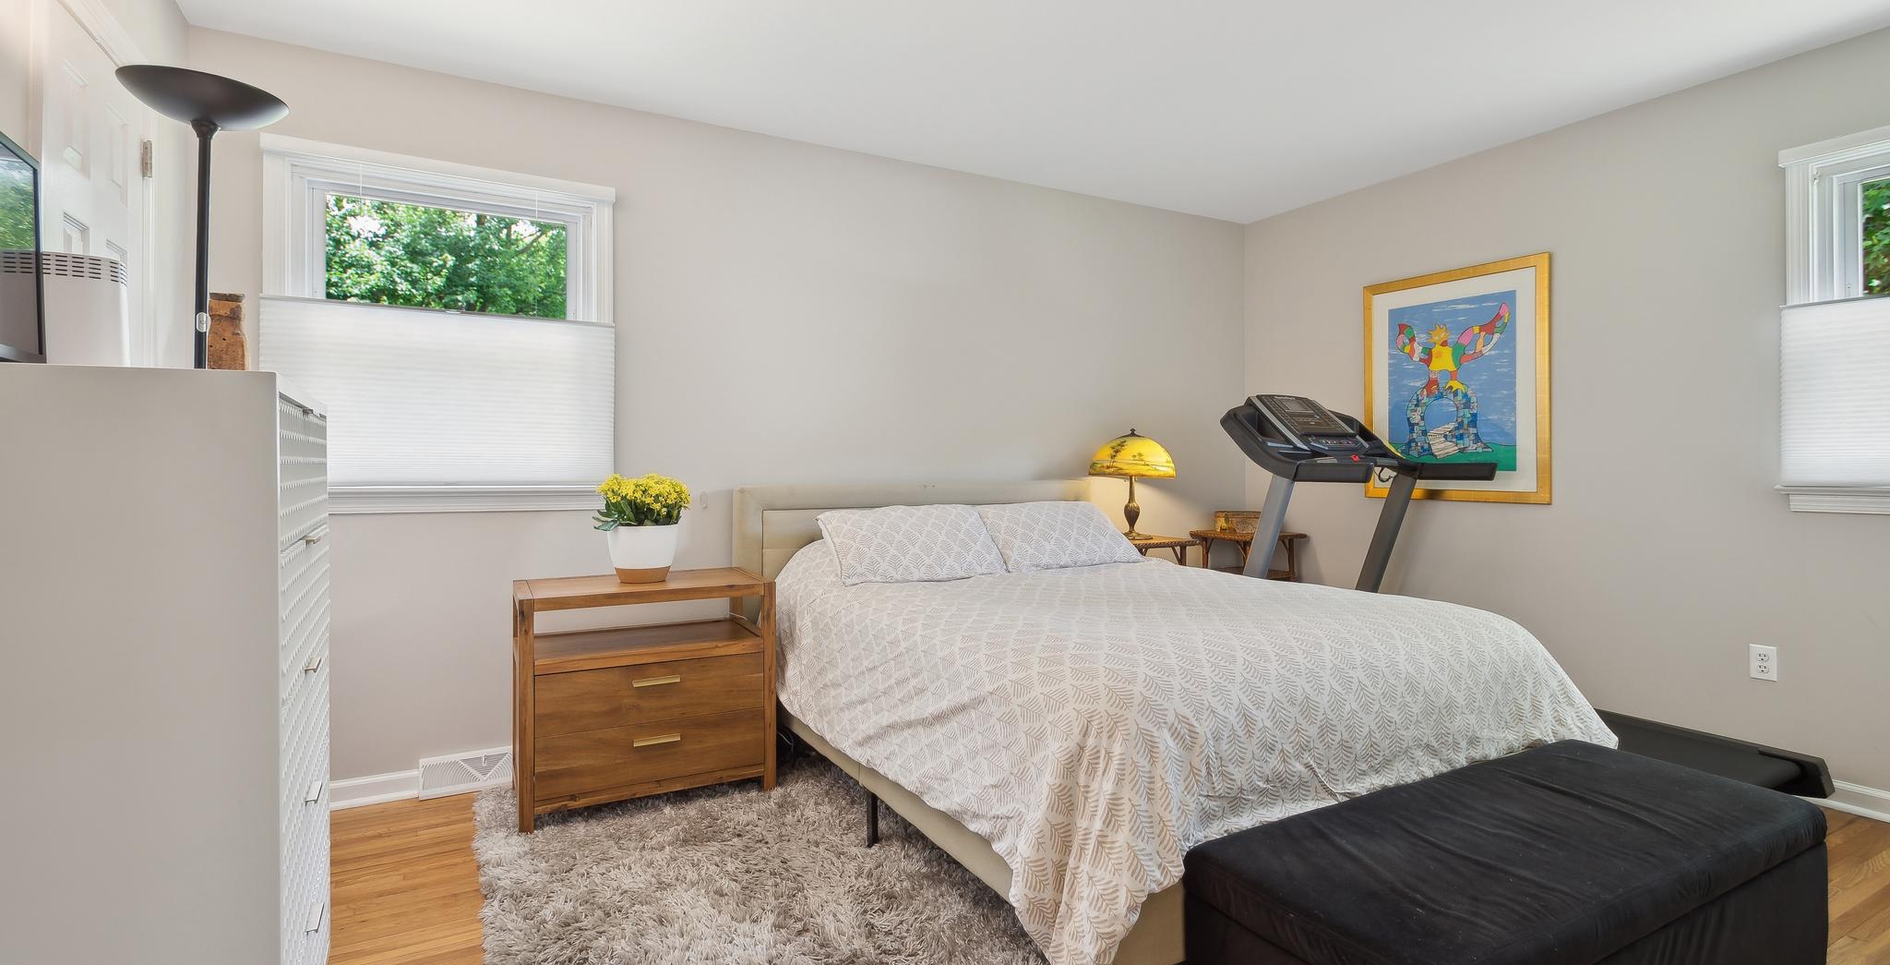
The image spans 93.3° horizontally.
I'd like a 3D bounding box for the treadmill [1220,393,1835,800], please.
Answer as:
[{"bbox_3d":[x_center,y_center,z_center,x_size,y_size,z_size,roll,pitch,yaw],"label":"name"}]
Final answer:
[{"bbox_3d":[1.931,0.338,3.365,0.850,1.375,1.880,-1,1,-30],"label":"treadmill"}]

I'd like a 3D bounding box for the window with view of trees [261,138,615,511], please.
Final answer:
[{"bbox_3d":[-1.640,-0.482,2.989,1.035,1.169,0.090,-1,1,-30],"label":"window with view of trees"}]

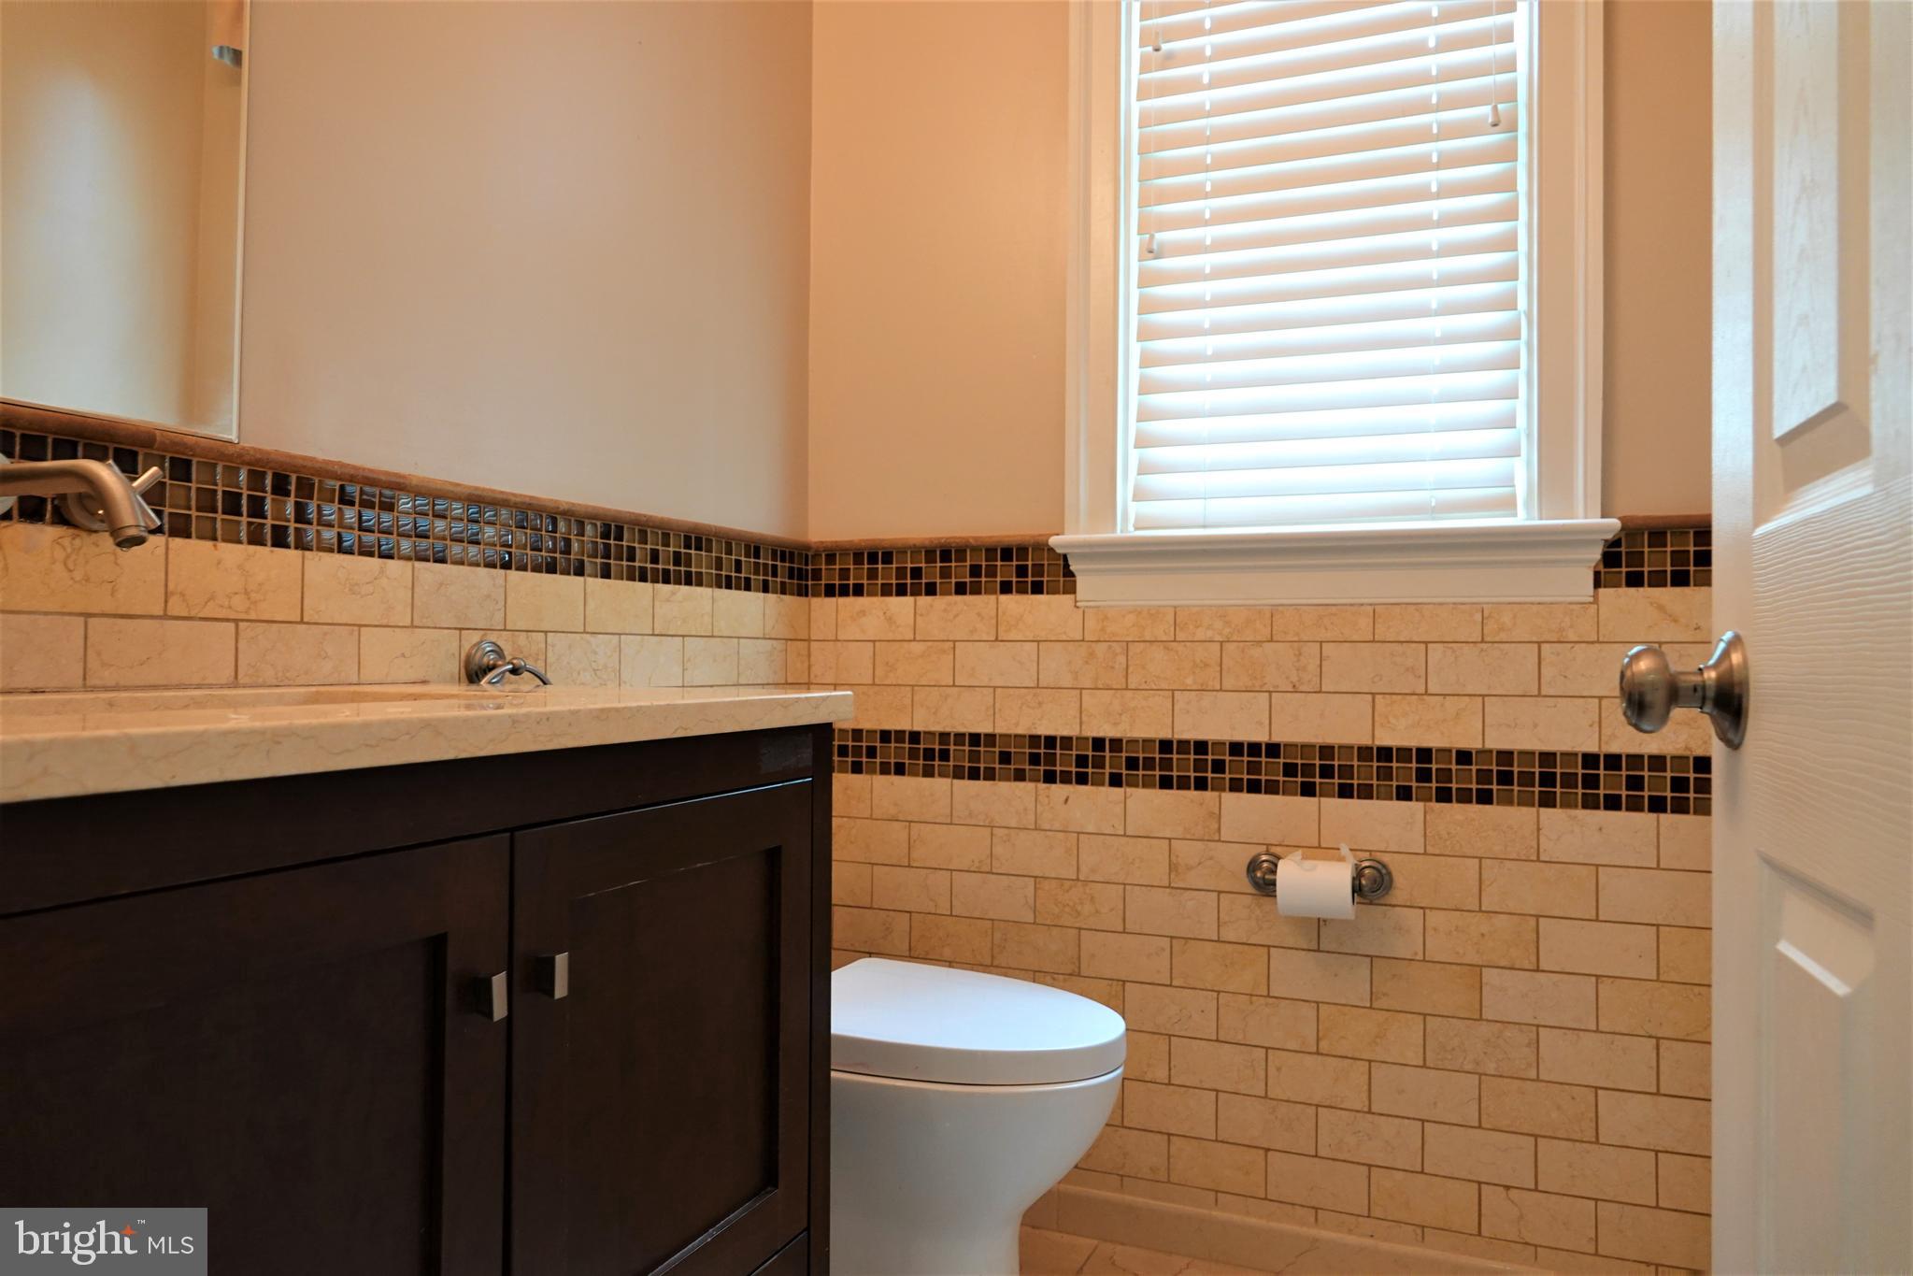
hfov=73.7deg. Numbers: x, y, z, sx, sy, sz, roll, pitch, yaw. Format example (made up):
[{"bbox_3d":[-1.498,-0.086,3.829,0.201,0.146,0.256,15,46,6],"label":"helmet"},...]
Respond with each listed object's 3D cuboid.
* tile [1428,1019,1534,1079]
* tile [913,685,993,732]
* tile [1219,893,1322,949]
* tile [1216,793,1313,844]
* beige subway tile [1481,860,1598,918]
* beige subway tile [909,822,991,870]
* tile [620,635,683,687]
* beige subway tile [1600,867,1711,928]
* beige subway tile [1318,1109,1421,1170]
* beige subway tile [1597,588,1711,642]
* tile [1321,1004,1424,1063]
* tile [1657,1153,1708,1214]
[{"bbox_3d":[0.780,0.607,1.897,0.152,0.076,0.010,0,-2,22],"label":"tile"},{"bbox_3d":[-0.003,0.123,2.217,0.151,0.076,0.010,0,-1,22],"label":"tile"},{"bbox_3d":[0.492,0.444,2.005,0.152,0.077,0.010,0,-1,22],"label":"tile"},{"bbox_3d":[0.493,0.284,2.008,0.151,0.076,0.010,0,-1,22],"label":"tile"},{"bbox_3d":[0.842,0.362,1.844,0.152,0.076,0.010,0,-1,23],"label":"beige subway tile"},{"bbox_3d":[-0.006,0.364,2.218,0.151,0.076,0.010,0,-1,22],"label":"beige subway tile"},{"bbox_3d":[-0.455,0.035,1.898,0.010,0.076,0.152,0,-2,22],"label":"tile"},{"bbox_3d":[0.993,0.367,1.804,0.151,0.076,0.010,0,-1,22],"label":"beige subway tile"},{"bbox_3d":[0.627,0.755,1.928,0.152,0.076,0.010,0,-1,23],"label":"beige subway tile"},{"bbox_3d":[1.000,-0.032,1.811,0.152,0.076,0.010,0,-1,22],"label":"beige subway tile"},{"bbox_3d":[0.634,0.603,1.948,0.152,0.076,0.010,0,-1,22],"label":"tile"},{"bbox_3d":[1.058,0.763,1.766,0.152,0.077,0.010,0,-1,22],"label":"tile"}]

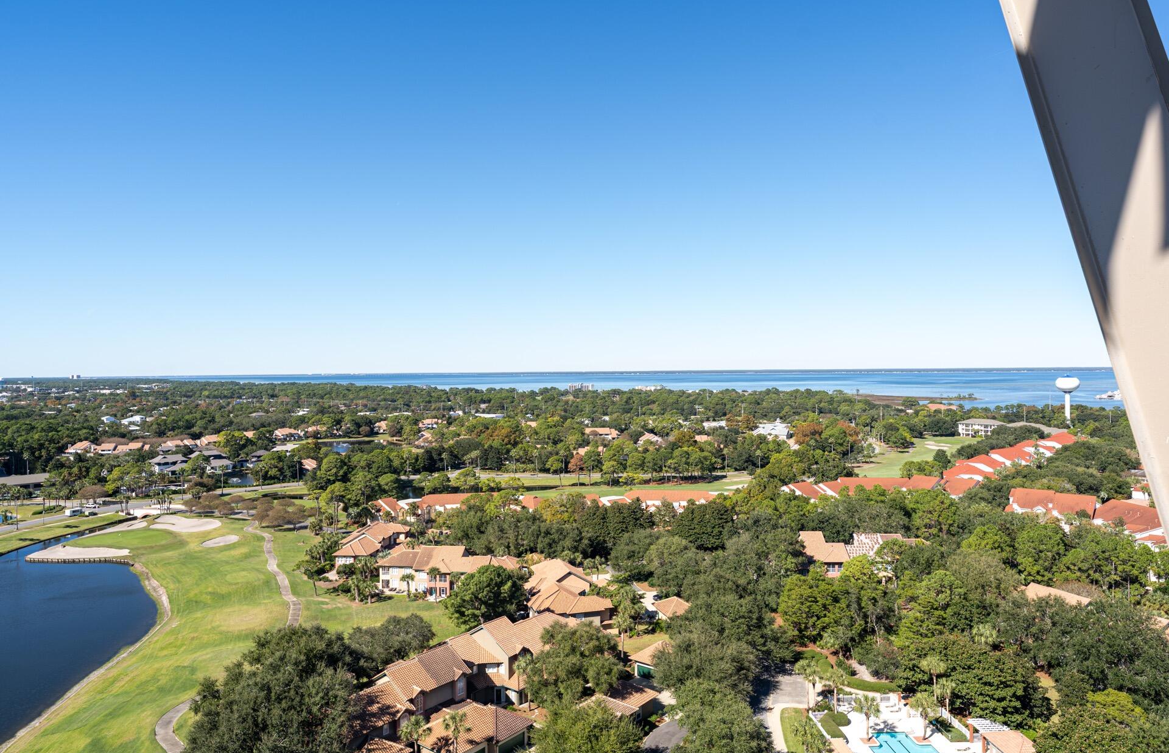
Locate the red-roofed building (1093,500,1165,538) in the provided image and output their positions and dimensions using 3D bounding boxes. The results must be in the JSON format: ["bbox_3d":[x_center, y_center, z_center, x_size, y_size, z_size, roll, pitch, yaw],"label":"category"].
[{"bbox_3d":[174.463,46.506,223.451,17.500,10.000,20.000,-1,1,-34],"label":"red-roofed building"}]

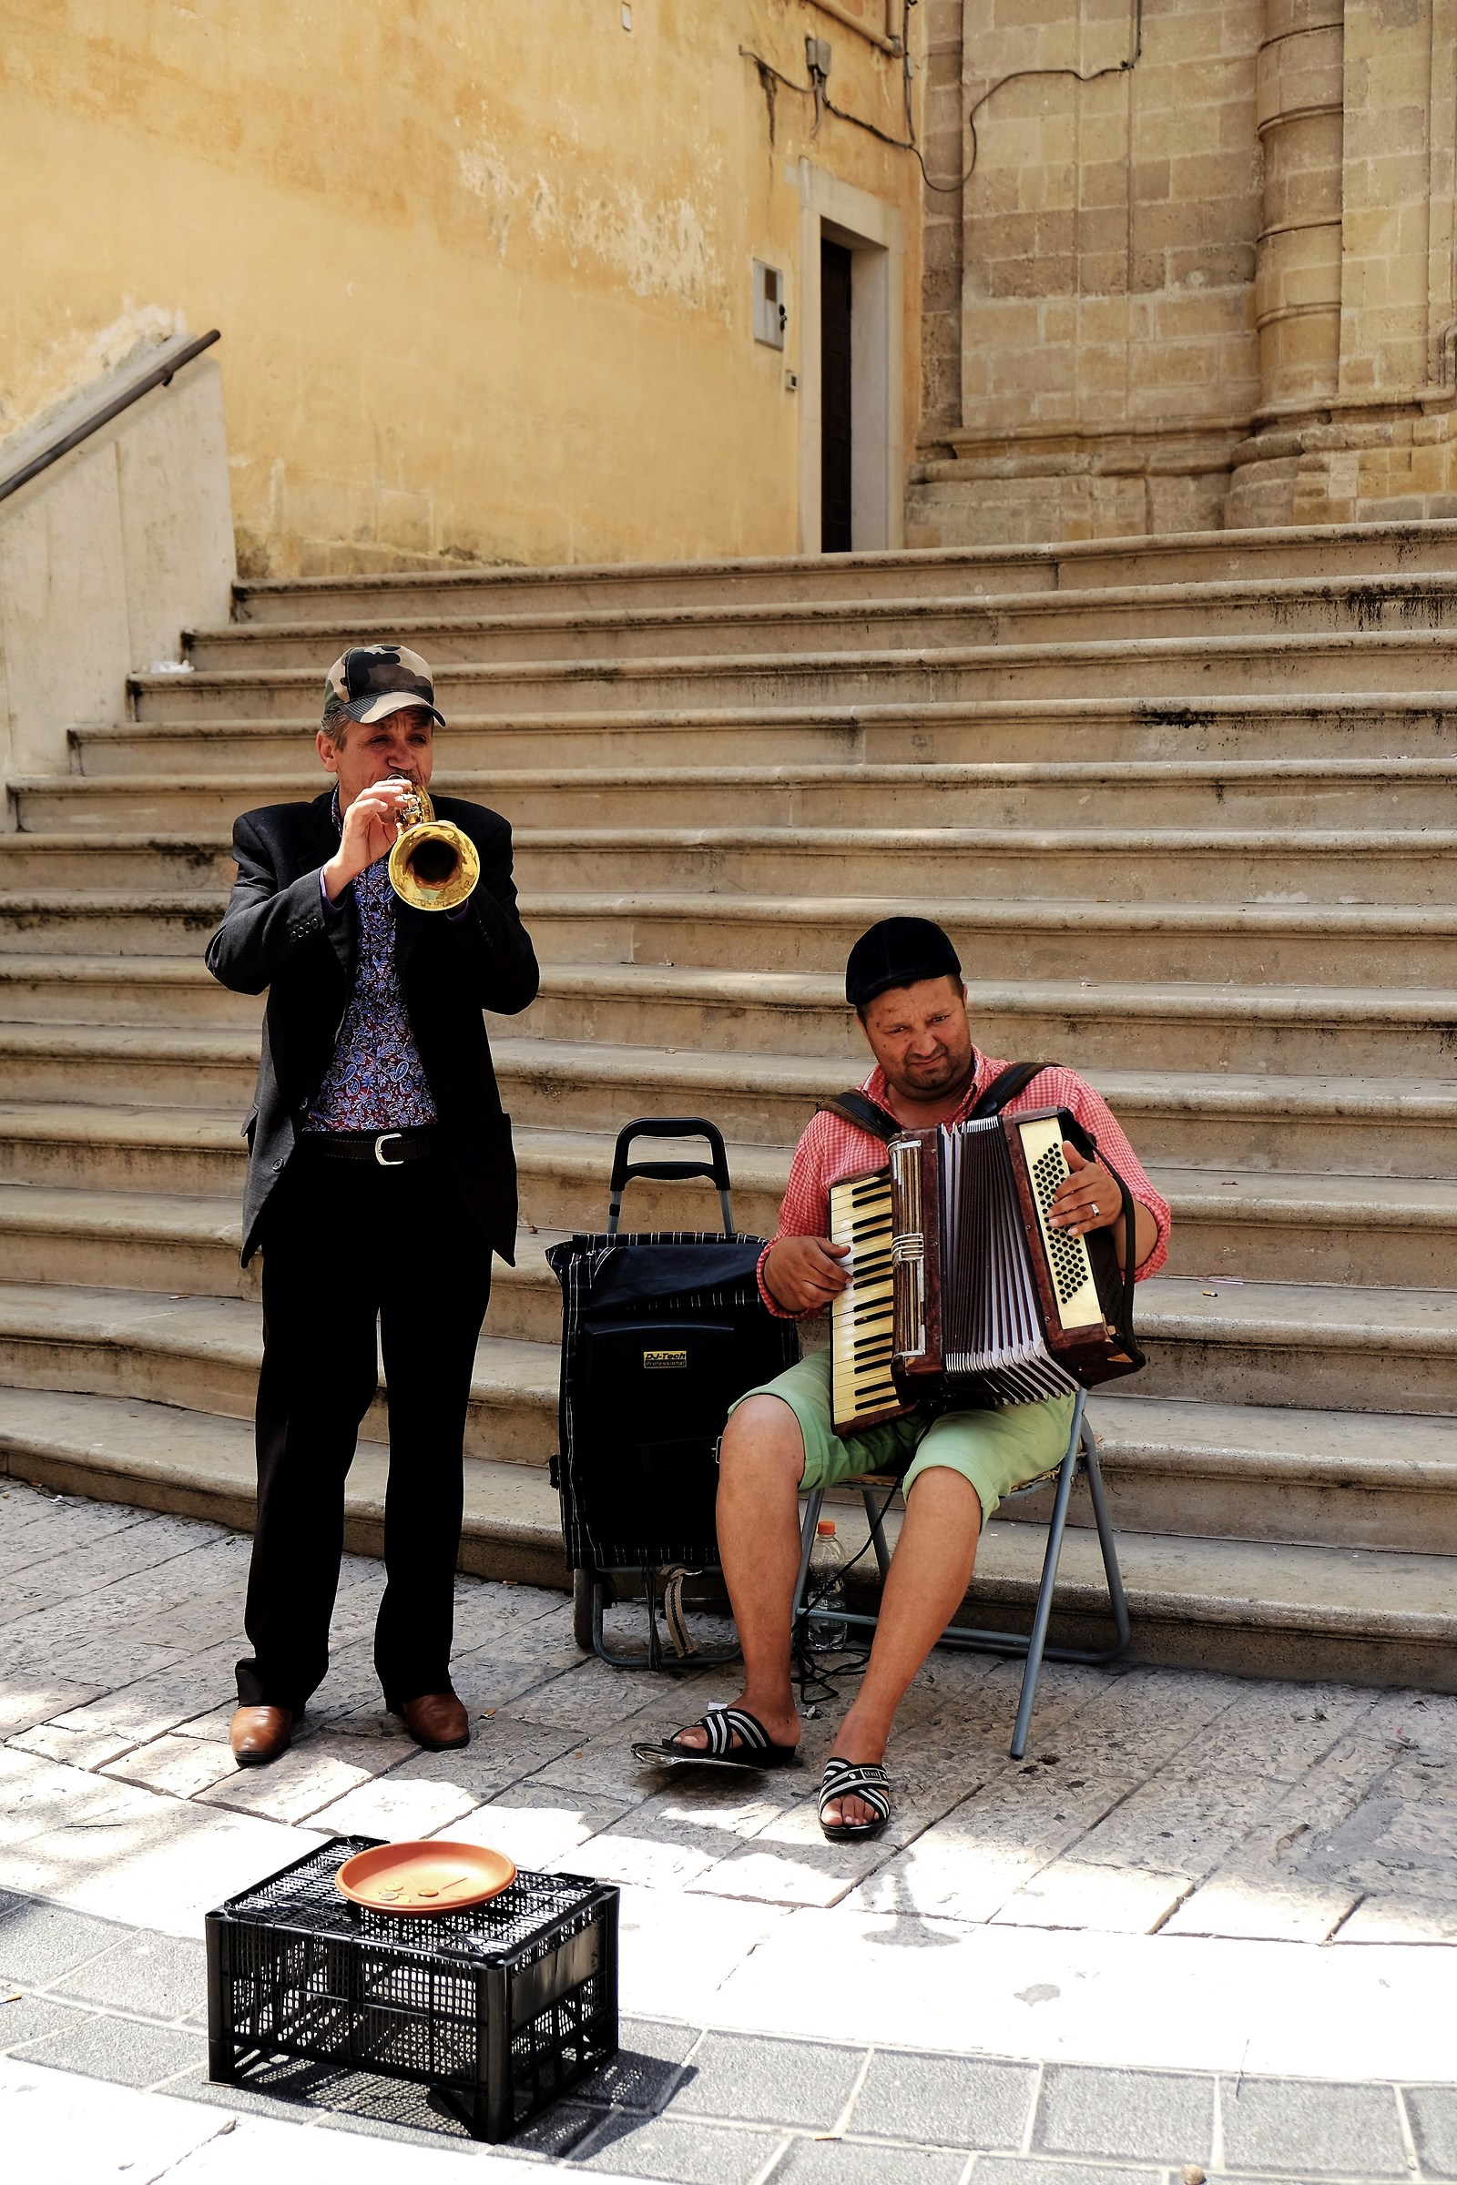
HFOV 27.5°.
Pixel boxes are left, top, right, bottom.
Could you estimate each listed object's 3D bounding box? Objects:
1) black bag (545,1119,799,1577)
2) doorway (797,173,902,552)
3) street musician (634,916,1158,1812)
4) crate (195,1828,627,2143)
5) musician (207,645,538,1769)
[{"bbox_3d":[-0.098,0.460,5.324,0.420,0.800,0.280,0,5,-1],"label":"black bag"},{"bbox_3d":[0.559,-3.361,14.837,0.220,2.200,1.380,2,6,24],"label":"doorway"},{"bbox_3d":[0.276,0.393,4.715,0.780,1.320,0.860,1,5,17],"label":"street musician"},{"bbox_3d":[-0.373,1.062,3.549,0.393,0.205,0.286,2,6,26],"label":"crate"},{"bbox_3d":[-0.564,0.181,4.716,0.540,1.750,0.480,-1,5,-9],"label":"musician"}]

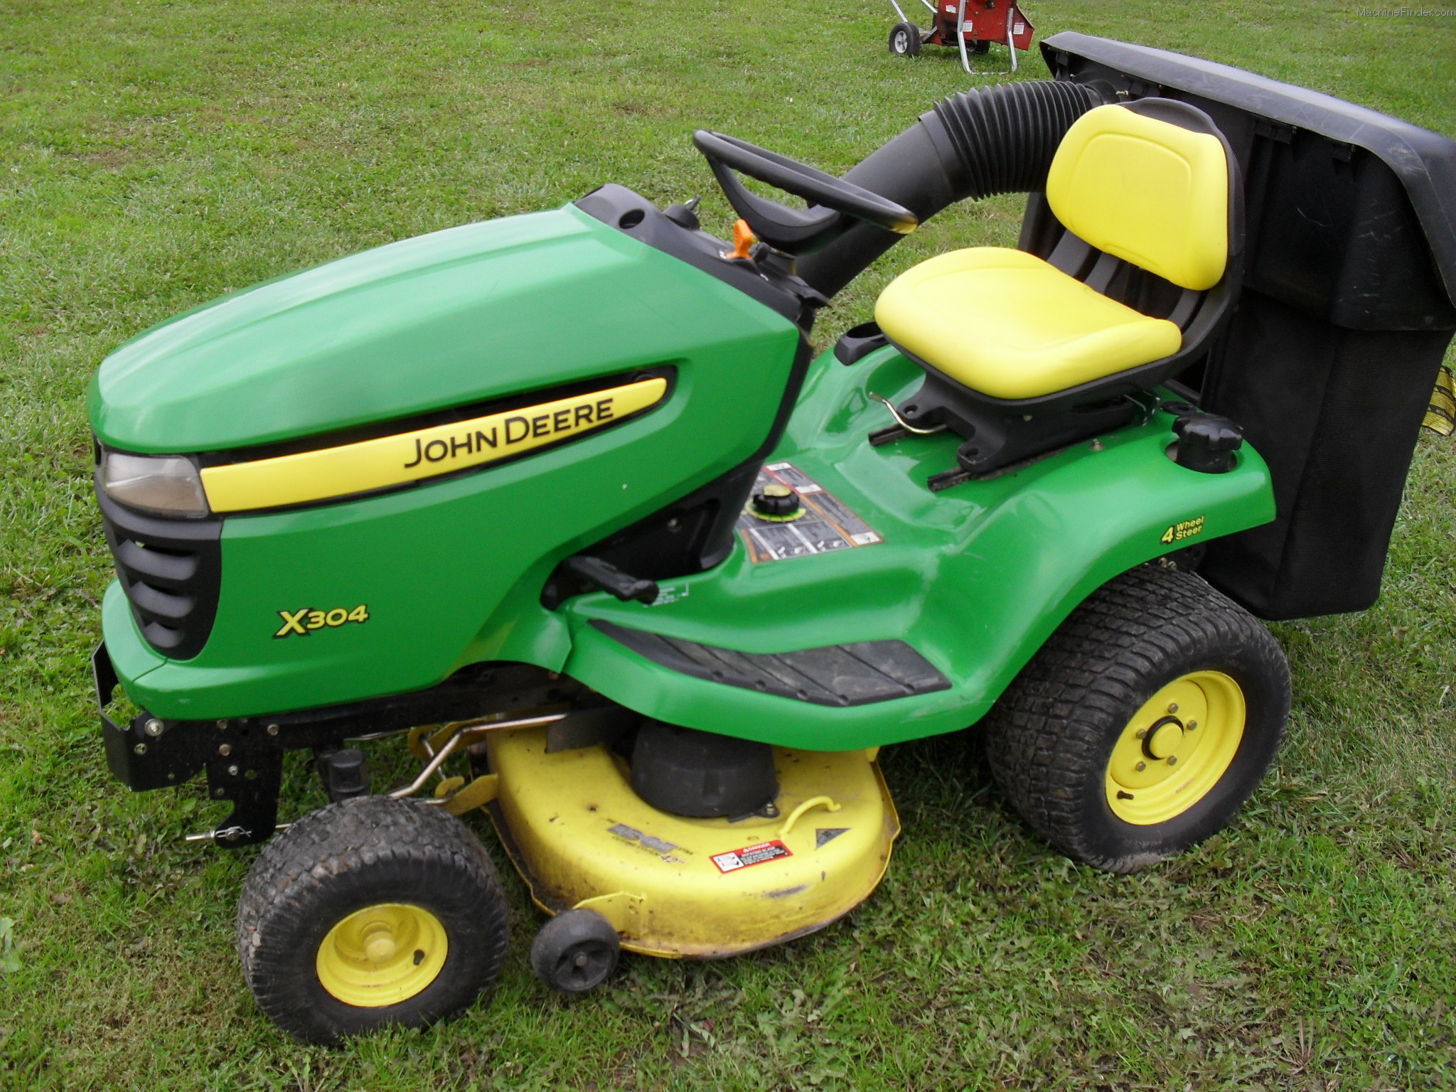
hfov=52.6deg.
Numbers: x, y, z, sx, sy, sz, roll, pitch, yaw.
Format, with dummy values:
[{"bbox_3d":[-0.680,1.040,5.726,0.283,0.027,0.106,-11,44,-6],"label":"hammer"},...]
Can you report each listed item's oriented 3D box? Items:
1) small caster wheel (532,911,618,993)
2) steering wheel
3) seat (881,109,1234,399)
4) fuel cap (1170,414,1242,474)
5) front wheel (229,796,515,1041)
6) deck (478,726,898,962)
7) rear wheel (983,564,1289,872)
[{"bbox_3d":[-0.224,0.600,2.185,0.126,0.126,0.056,-10,29,-19],"label":"small caster wheel"},{"bbox_3d":[0.106,-0.517,2.235,0.364,0.105,0.364,20,17,-6],"label":"steering wheel"},{"bbox_3d":[0.524,-0.513,2.446,0.530,0.430,0.460,-11,30,-21],"label":"seat"},{"bbox_3d":[0.755,-0.160,2.319,0.110,0.060,0.110,1,28,0],"label":"fuel cap"},{"bbox_3d":[-0.495,0.533,2.077,0.370,0.370,0.156,-9,29,-18],"label":"front wheel"},{"bbox_3d":[-0.159,0.286,2.601,0.640,0.210,1.100,-11,30,-21],"label":"deck"},{"bbox_3d":[0.680,0.283,2.442,0.495,0.495,0.230,-12,30,-24],"label":"rear wheel"}]

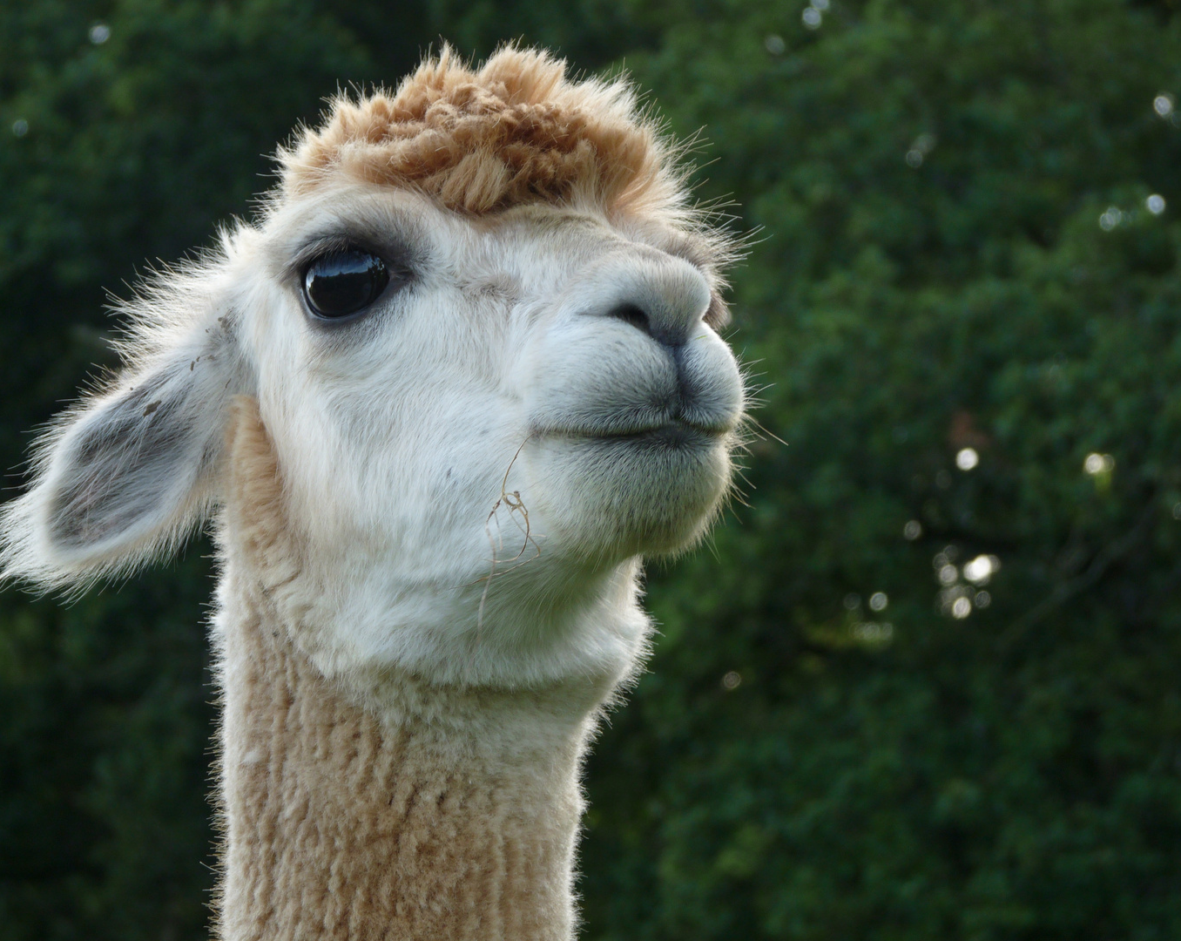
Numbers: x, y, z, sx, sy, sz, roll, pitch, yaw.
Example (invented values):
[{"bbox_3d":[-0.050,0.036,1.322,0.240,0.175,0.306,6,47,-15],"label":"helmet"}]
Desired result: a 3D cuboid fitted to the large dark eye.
[{"bbox_3d":[-0.083,-0.063,1.850,0.030,0.025,0.020,-10,-5,19],"label":"large dark eye"}]

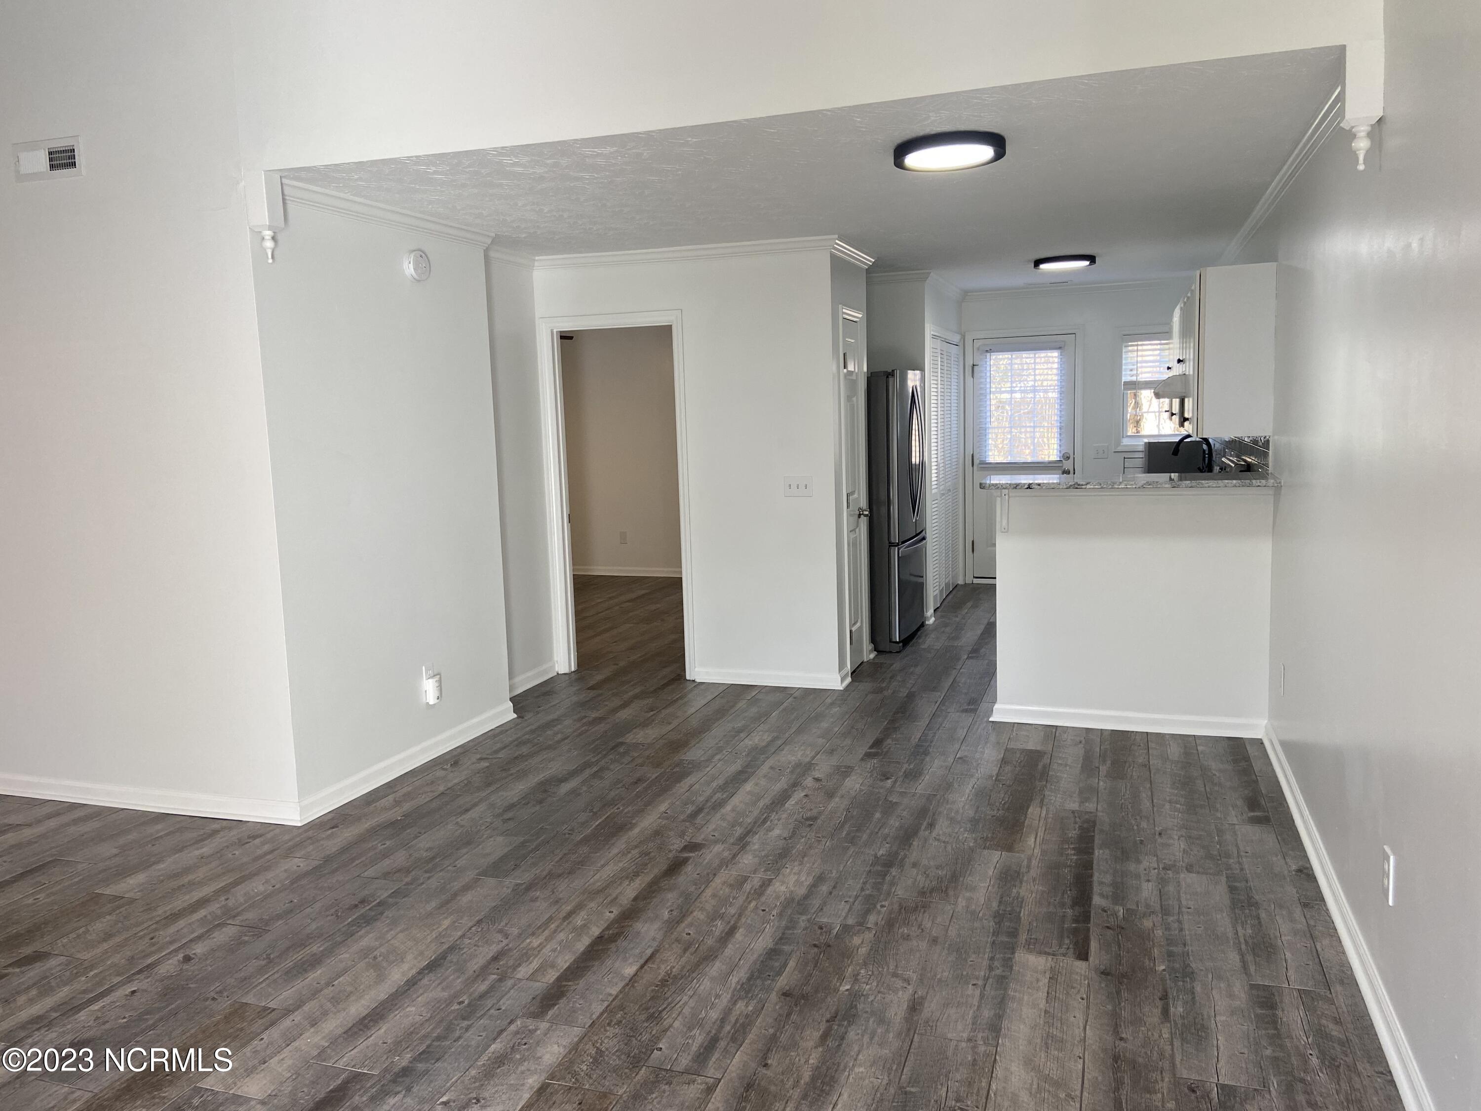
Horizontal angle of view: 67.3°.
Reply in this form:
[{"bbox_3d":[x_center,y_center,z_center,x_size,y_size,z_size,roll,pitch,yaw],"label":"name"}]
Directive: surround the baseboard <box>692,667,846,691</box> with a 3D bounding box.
[{"bbox_3d":[0.158,0.689,6.265,0.878,0.085,0.022,1,8,19],"label":"baseboard"}]

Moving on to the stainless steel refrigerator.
[{"bbox_3d":[0.801,-0.325,7.500,0.830,1.770,0.920,1,8,19],"label":"stainless steel refrigerator"}]

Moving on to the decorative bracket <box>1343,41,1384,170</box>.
[{"bbox_3d":[1.653,-1.190,2.967,0.092,0.325,0.092,1,8,19],"label":"decorative bracket"}]

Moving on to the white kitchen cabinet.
[{"bbox_3d":[2.632,-1.081,6.218,0.345,0.760,2.580,1,8,19],"label":"white kitchen cabinet"}]

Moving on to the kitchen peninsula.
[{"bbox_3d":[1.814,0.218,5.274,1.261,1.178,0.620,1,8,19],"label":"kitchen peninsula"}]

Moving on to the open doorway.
[{"bbox_3d":[-0.695,-0.334,6.534,0.885,2.110,0.140,1,8,19],"label":"open doorway"}]

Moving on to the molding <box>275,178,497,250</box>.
[{"bbox_3d":[-1.467,-1.463,4.854,0.065,0.080,1.530,1,8,19],"label":"molding"}]

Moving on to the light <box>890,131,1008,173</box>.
[{"bbox_3d":[0.721,-1.389,3.827,0.384,0.052,0.384,1,8,19],"label":"light"}]

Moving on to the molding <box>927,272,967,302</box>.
[{"bbox_3d":[1.594,-2.017,8.541,0.065,0.080,1.920,1,8,19],"label":"molding"}]

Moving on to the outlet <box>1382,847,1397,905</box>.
[{"bbox_3d":[1.578,0.779,2.704,0.010,0.117,0.075,1,8,19],"label":"outlet"}]

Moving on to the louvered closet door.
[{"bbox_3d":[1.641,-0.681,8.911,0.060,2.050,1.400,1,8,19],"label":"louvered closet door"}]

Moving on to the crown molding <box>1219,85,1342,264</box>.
[{"bbox_3d":[2.625,-1.674,5.685,0.065,0.075,5.221,1,8,19],"label":"crown molding"}]

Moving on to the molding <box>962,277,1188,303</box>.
[{"bbox_3d":[2.730,-2.121,8.852,1.880,0.075,0.065,1,8,19],"label":"molding"}]

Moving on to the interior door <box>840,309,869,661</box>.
[{"bbox_3d":[0.658,-0.344,6.419,0.050,2.020,0.440,1,8,19],"label":"interior door"}]

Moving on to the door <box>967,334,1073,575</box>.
[{"bbox_3d":[2.337,-0.797,9.241,0.840,2.030,0.060,1,8,19],"label":"door"}]

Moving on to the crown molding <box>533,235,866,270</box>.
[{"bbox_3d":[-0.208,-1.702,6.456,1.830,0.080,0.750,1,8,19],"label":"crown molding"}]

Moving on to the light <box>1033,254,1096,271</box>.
[{"bbox_3d":[2.058,-1.855,7.058,0.385,0.052,0.385,1,8,19],"label":"light"}]

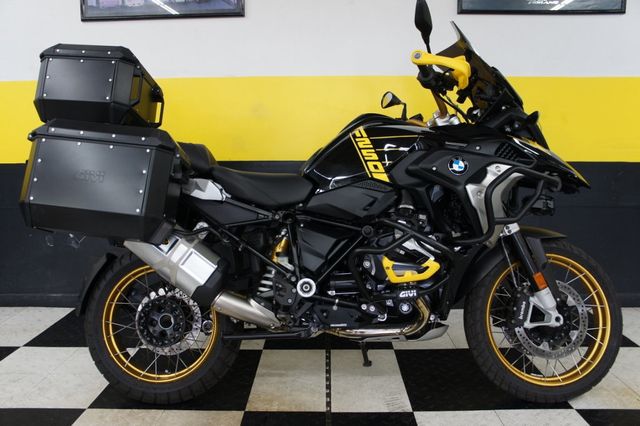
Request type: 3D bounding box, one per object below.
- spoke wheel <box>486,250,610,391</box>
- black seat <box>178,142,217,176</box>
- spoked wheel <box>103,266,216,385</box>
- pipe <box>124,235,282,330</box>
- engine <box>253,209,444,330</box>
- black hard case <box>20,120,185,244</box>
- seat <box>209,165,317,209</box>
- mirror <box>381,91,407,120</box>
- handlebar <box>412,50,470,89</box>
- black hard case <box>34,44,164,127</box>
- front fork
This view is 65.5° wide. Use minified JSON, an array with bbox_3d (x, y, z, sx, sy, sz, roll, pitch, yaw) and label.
[{"bbox_3d":[0.887,0.415,1.939,0.505,0.505,0.120,0,-2,1],"label":"spoke wheel"},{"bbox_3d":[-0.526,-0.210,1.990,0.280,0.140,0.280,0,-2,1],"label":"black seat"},{"bbox_3d":[-0.626,0.438,1.971,0.455,0.455,0.140,0,-2,1],"label":"spoked wheel"},{"bbox_3d":[-0.413,0.232,1.763,0.590,0.170,0.180,30,-1,2],"label":"pipe"},{"bbox_3d":[0.118,0.208,1.932,0.620,0.420,0.700,0,-2,1],"label":"engine"},{"bbox_3d":[-0.699,-0.103,1.625,0.475,0.355,0.250,5,-2,1],"label":"black hard case"},{"bbox_3d":[-0.222,-0.098,1.920,0.410,0.160,0.320,0,-2,1],"label":"seat"},{"bbox_3d":[0.356,-0.526,2.412,0.120,0.140,0.170,0,-2,-13],"label":"mirror"},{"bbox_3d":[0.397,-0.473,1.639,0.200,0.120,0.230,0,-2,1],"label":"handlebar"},{"bbox_3d":[-0.868,-0.485,2.007,0.375,0.285,0.430,3,-2,1],"label":"black hard case"},{"bbox_3d":[0.819,0.241,1.916,0.230,0.380,0.250,0,-2,1],"label":"front fork"}]

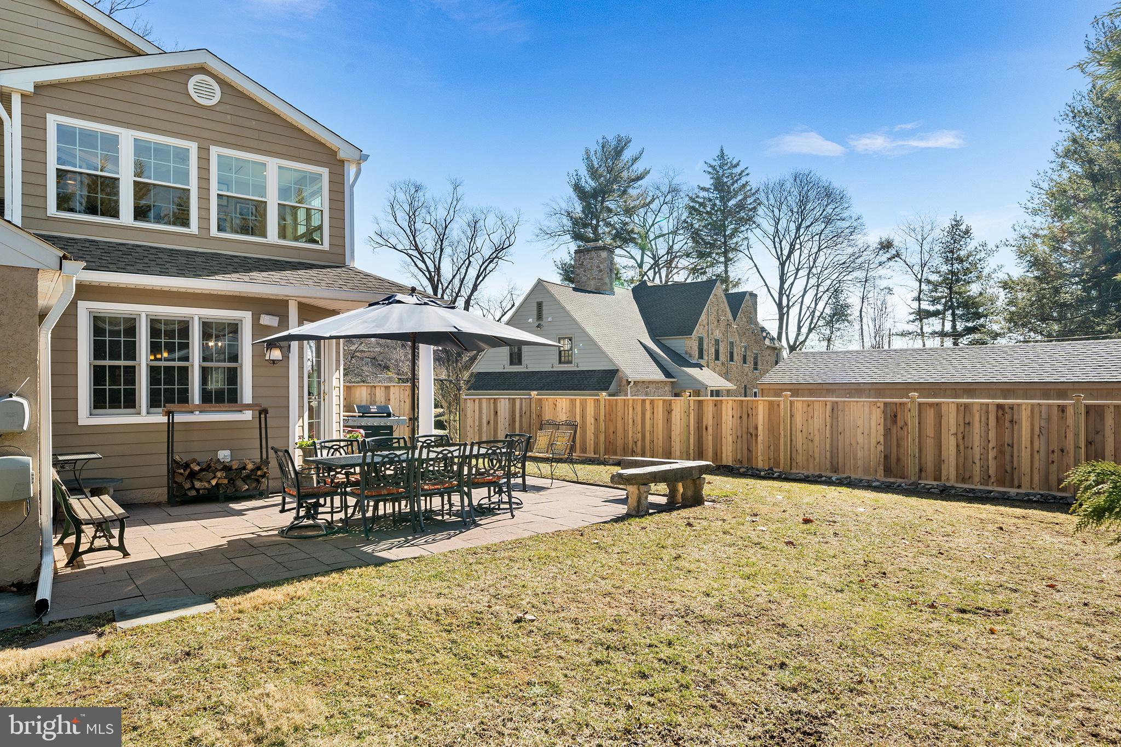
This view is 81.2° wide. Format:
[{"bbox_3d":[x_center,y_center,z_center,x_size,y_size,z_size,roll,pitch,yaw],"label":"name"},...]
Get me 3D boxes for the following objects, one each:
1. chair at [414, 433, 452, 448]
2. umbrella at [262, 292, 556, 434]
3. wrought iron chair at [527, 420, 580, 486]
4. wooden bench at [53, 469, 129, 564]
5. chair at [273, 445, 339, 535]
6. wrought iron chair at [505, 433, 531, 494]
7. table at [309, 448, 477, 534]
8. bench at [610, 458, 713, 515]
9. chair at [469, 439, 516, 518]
[{"bbox_3d":[-1.599,1.285,8.560,0.600,0.940,0.630,1,-1,-40],"label":"chair"},{"bbox_3d":[-1.827,0.375,8.016,3.030,2.740,1.920,1,-1,-39],"label":"umbrella"},{"bbox_3d":[-0.248,1.311,10.828,0.950,0.970,0.760,-1,-1,37],"label":"wrought iron chair"},{"bbox_3d":[-4.569,1.314,6.288,0.600,0.800,1.380,1,-1,-42],"label":"wooden bench"},{"bbox_3d":[-2.755,1.255,7.184,0.670,0.950,0.610,1,-1,-42],"label":"chair"},{"bbox_3d":[-0.825,1.286,8.902,0.670,0.950,0.610,1,-1,-42],"label":"wrought iron chair"},{"bbox_3d":[-1.827,1.372,7.998,2.170,0.745,1.020,1,-1,-40],"label":"table"},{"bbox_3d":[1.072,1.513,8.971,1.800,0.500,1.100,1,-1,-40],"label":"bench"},{"bbox_3d":[-0.982,1.275,8.008,0.600,0.940,0.630,1,-1,-40],"label":"chair"}]

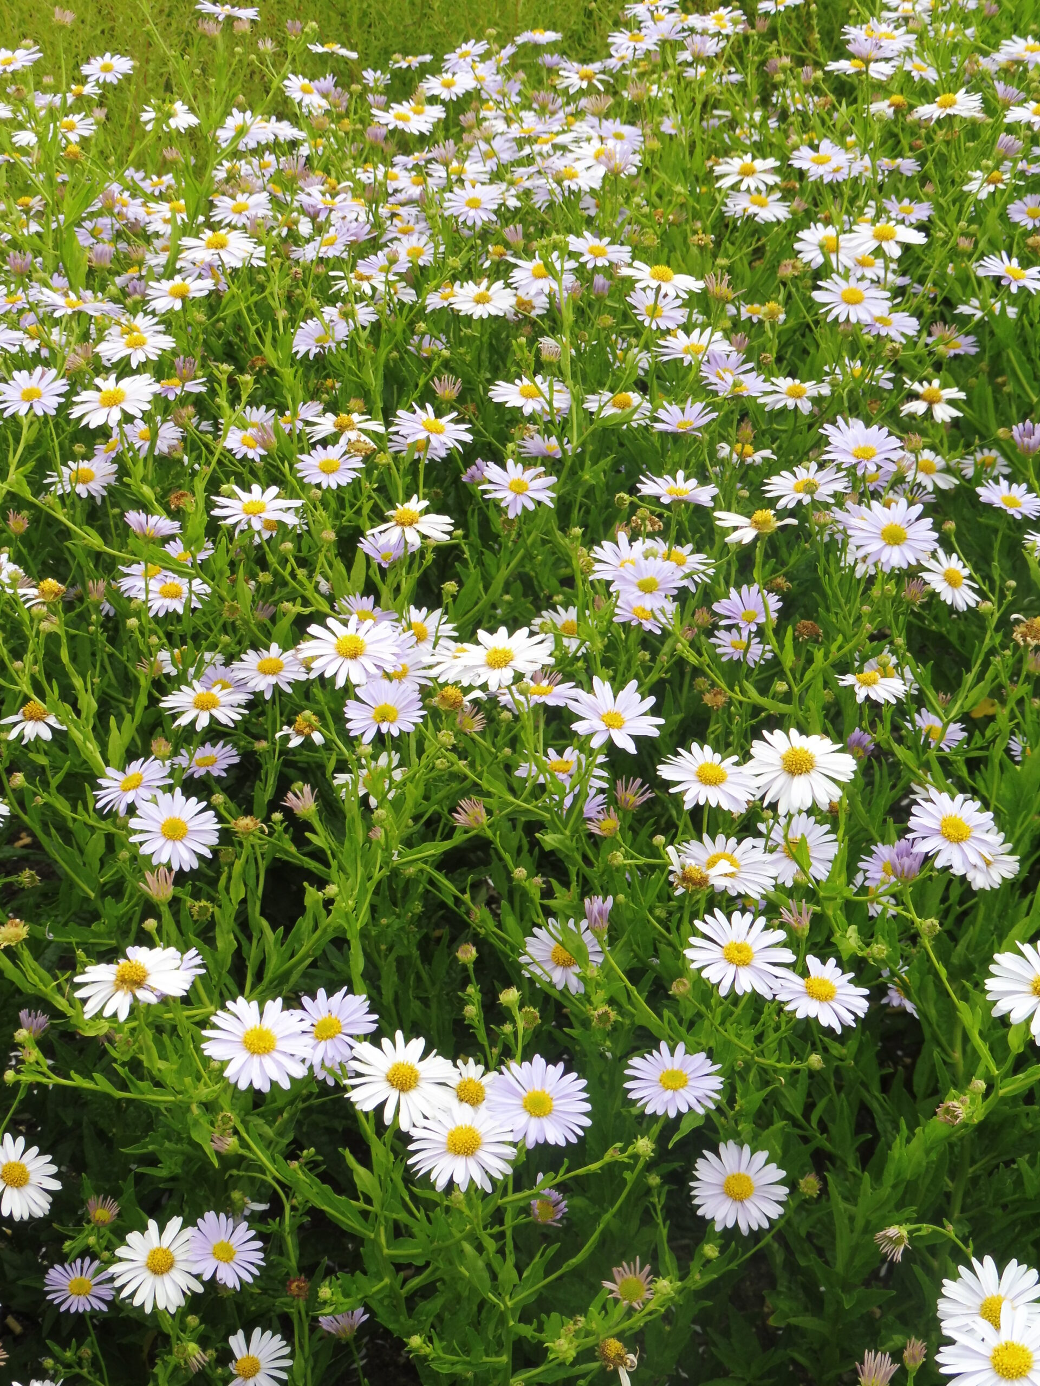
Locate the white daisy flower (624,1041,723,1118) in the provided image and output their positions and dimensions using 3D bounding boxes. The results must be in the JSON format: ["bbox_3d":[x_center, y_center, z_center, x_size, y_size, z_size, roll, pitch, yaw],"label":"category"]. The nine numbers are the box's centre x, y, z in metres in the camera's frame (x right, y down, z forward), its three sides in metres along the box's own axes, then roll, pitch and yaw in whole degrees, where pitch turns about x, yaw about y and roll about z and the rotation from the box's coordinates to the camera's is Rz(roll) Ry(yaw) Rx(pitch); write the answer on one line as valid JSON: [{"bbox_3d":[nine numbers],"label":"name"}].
[{"bbox_3d":[0.060,0.154,0.810,0.040,0.011,0.040,0,39,4],"label":"white daisy flower"}]

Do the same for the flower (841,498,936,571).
[{"bbox_3d":[0.179,-0.077,0.980,0.044,0.014,0.044,0,56,10],"label":"flower"}]

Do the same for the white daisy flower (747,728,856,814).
[{"bbox_3d":[0.107,0.030,0.775,0.041,0.012,0.041,0,50,8],"label":"white daisy flower"}]

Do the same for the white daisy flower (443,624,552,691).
[{"bbox_3d":[-0.007,-0.015,0.900,0.045,0.015,0.045,0,43,0],"label":"white daisy flower"}]

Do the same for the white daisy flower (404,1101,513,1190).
[{"bbox_3d":[-0.022,0.169,0.765,0.041,0.013,0.041,0,43,-2],"label":"white daisy flower"}]

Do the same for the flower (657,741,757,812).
[{"bbox_3d":[0.081,0.036,0.880,0.043,0.014,0.043,4,45,-4],"label":"flower"}]

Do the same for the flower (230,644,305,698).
[{"bbox_3d":[-0.123,-0.011,1.000,0.037,0.012,0.037,6,46,-7],"label":"flower"}]

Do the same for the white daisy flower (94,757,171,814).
[{"bbox_3d":[-0.171,0.041,0.900,0.035,0.010,0.035,-7,40,6],"label":"white daisy flower"}]

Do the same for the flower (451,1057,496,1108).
[{"bbox_3d":[-0.020,0.158,0.815,0.032,0.010,0.032,0,44,-1],"label":"flower"}]

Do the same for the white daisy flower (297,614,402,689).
[{"bbox_3d":[-0.067,-0.016,0.800,0.040,0.011,0.040,0,45,-5],"label":"white daisy flower"}]

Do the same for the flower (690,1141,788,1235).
[{"bbox_3d":[0.089,0.200,0.825,0.039,0.011,0.039,0,56,6],"label":"flower"}]

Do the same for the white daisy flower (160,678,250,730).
[{"bbox_3d":[-0.145,0.005,0.940,0.041,0.013,0.041,0,38,-9],"label":"white daisy flower"}]

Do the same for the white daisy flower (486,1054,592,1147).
[{"bbox_3d":[0.007,0.156,0.785,0.041,0.013,0.041,0,51,1],"label":"white daisy flower"}]

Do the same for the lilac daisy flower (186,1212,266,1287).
[{"bbox_3d":[-0.131,0.248,0.910,0.035,0.010,0.035,6,54,-7],"label":"lilac daisy flower"}]

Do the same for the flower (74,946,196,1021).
[{"bbox_3d":[-0.150,0.112,0.790,0.044,0.014,0.044,-12,37,-12],"label":"flower"}]

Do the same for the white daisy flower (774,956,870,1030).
[{"bbox_3d":[0.121,0.121,0.820,0.039,0.011,0.039,8,40,-7],"label":"white daisy flower"}]

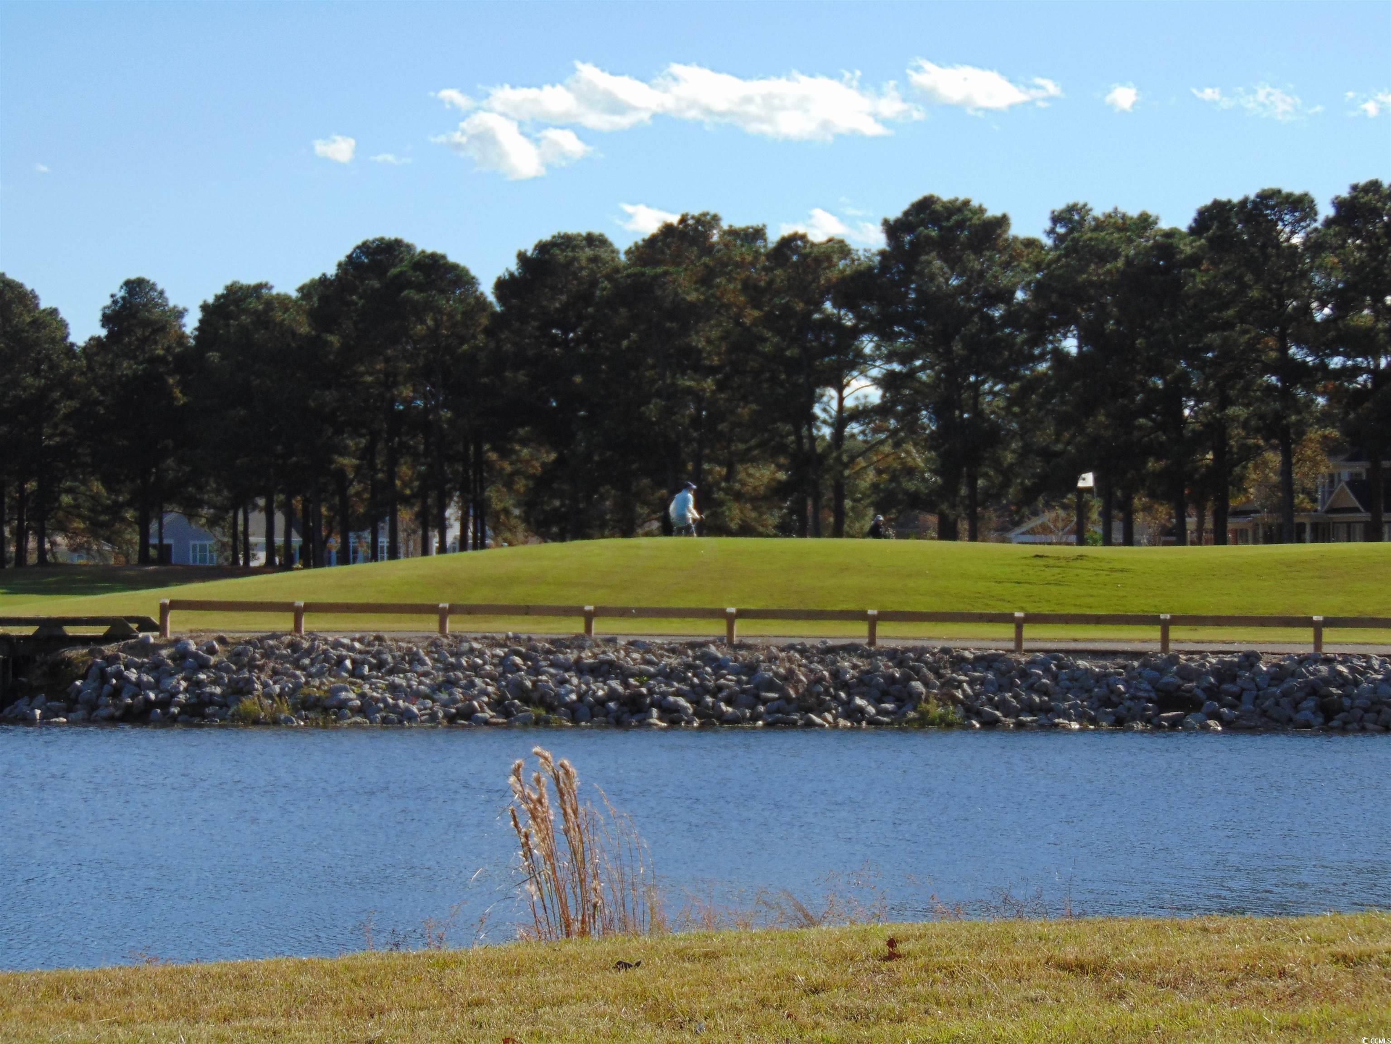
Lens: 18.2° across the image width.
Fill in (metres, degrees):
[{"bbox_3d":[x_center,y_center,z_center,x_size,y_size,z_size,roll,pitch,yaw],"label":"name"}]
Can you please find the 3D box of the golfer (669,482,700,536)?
[{"bbox_3d":[-0.242,-0.035,92.000,0.600,1.640,0.570,0,0,-42],"label":"golfer"}]

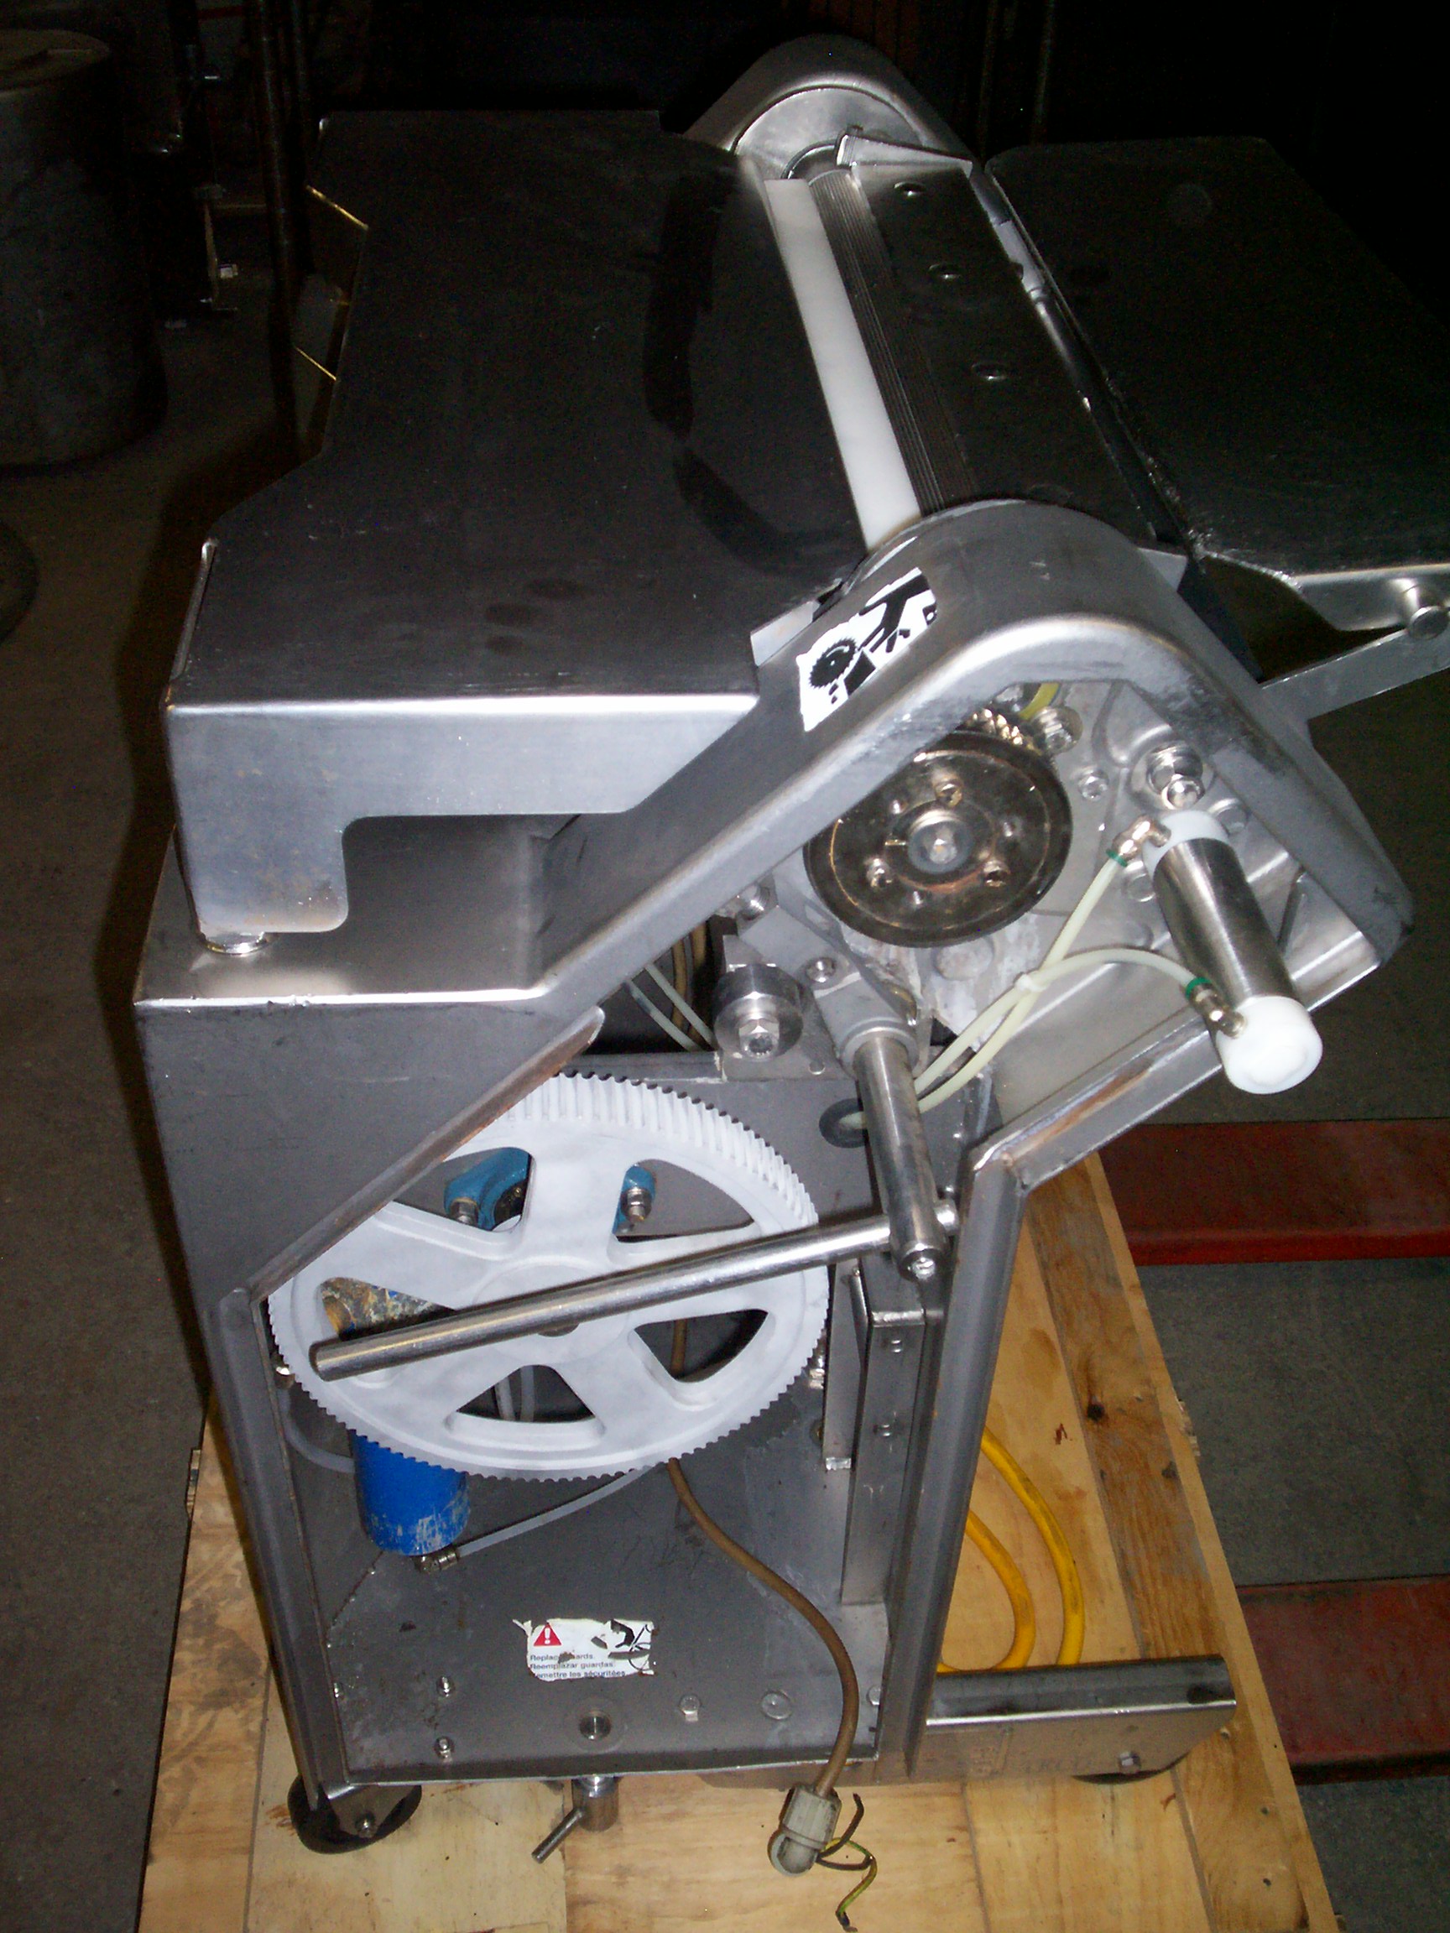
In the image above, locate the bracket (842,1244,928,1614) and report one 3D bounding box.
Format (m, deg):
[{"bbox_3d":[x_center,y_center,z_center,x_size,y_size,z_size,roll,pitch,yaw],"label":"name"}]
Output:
[{"bbox_3d":[0.091,0.287,1.211,0.030,0.280,0.043,-2,40,-5],"label":"bracket"}]

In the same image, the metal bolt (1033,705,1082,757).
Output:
[{"bbox_3d":[0.139,-0.098,0.836,0.018,0.018,0.013,-2,40,-5],"label":"metal bolt"}]

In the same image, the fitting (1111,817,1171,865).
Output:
[{"bbox_3d":[0.176,-0.053,0.847,0.018,0.021,0.012,31,30,-28],"label":"fitting"}]

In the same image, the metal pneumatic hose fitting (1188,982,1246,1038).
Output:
[{"bbox_3d":[0.189,0.017,0.771,0.017,0.014,0.019,-2,40,-5],"label":"metal pneumatic hose fitting"}]

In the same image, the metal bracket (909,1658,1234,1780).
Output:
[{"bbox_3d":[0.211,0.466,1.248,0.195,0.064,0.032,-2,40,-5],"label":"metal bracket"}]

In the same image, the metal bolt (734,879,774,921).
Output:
[{"bbox_3d":[0.013,-0.029,0.868,0.016,0.016,0.011,-2,40,-5],"label":"metal bolt"}]

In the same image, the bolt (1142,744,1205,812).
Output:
[{"bbox_3d":[0.188,-0.079,0.840,0.022,0.023,0.021,-2,40,-5],"label":"bolt"}]

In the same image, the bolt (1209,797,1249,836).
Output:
[{"bbox_3d":[0.220,-0.066,0.876,0.015,0.016,0.008,-2,40,-5],"label":"bolt"}]

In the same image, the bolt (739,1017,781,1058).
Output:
[{"bbox_3d":[0.015,0.031,0.871,0.018,0.018,0.008,-2,40,-5],"label":"bolt"}]

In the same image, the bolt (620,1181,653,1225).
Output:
[{"bbox_3d":[-0.044,0.118,0.999,0.016,0.016,0.015,-2,40,-5],"label":"bolt"}]

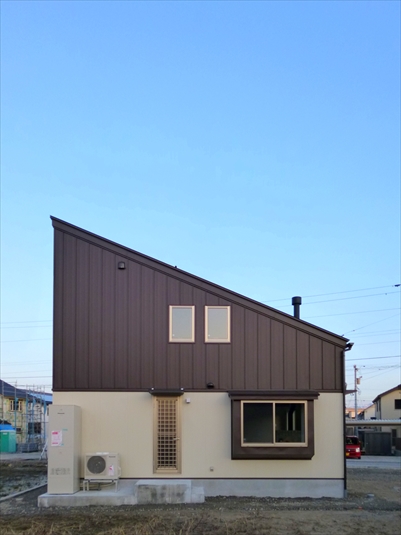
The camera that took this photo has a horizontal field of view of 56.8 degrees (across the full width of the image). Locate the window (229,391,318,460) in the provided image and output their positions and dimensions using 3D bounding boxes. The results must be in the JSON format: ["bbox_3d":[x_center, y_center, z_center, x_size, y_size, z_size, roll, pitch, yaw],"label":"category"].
[{"bbox_3d":[1.843,3.963,9.400,2.240,1.740,0.280,0,-2,0],"label":"window"}]

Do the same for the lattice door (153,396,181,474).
[{"bbox_3d":[-0.853,4.299,9.500,0.720,1.990,0.100,0,-2,0],"label":"lattice door"}]

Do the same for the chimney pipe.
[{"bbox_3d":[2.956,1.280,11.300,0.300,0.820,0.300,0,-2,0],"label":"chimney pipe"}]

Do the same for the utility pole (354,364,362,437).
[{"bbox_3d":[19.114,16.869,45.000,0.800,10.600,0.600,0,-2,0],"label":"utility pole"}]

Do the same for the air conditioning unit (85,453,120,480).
[{"bbox_3d":[-2.405,4.896,9.260,0.850,0.660,0.320,0,-2,0],"label":"air conditioning unit"}]

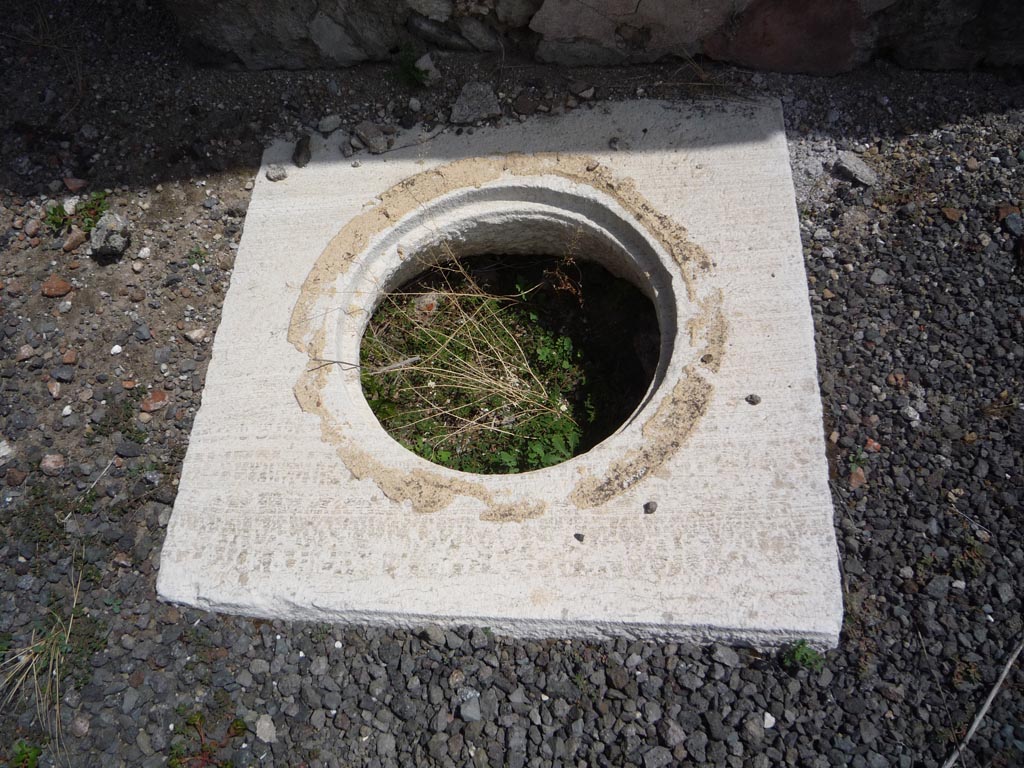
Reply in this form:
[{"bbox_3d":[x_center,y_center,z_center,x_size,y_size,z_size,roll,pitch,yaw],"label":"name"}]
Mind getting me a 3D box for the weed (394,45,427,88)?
[{"bbox_3d":[-0.227,-0.730,2.034,0.070,0.070,0.101,-12,60,0],"label":"weed"}]

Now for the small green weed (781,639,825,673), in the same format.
[{"bbox_3d":[0.460,0.428,1.401,0.064,0.040,0.044,-12,60,0],"label":"small green weed"}]

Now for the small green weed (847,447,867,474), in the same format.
[{"bbox_3d":[0.598,0.132,1.538,0.025,0.025,0.047,-12,60,0],"label":"small green weed"}]

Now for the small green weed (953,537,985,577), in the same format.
[{"bbox_3d":[0.738,0.279,1.436,0.039,0.030,0.063,-12,60,0],"label":"small green weed"}]

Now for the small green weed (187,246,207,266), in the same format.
[{"bbox_3d":[-0.670,-0.273,1.890,0.040,0.022,0.049,-12,60,0],"label":"small green weed"}]

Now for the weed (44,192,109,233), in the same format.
[{"bbox_3d":[-0.961,-0.380,1.962,0.133,0.040,0.103,-12,60,0],"label":"weed"}]

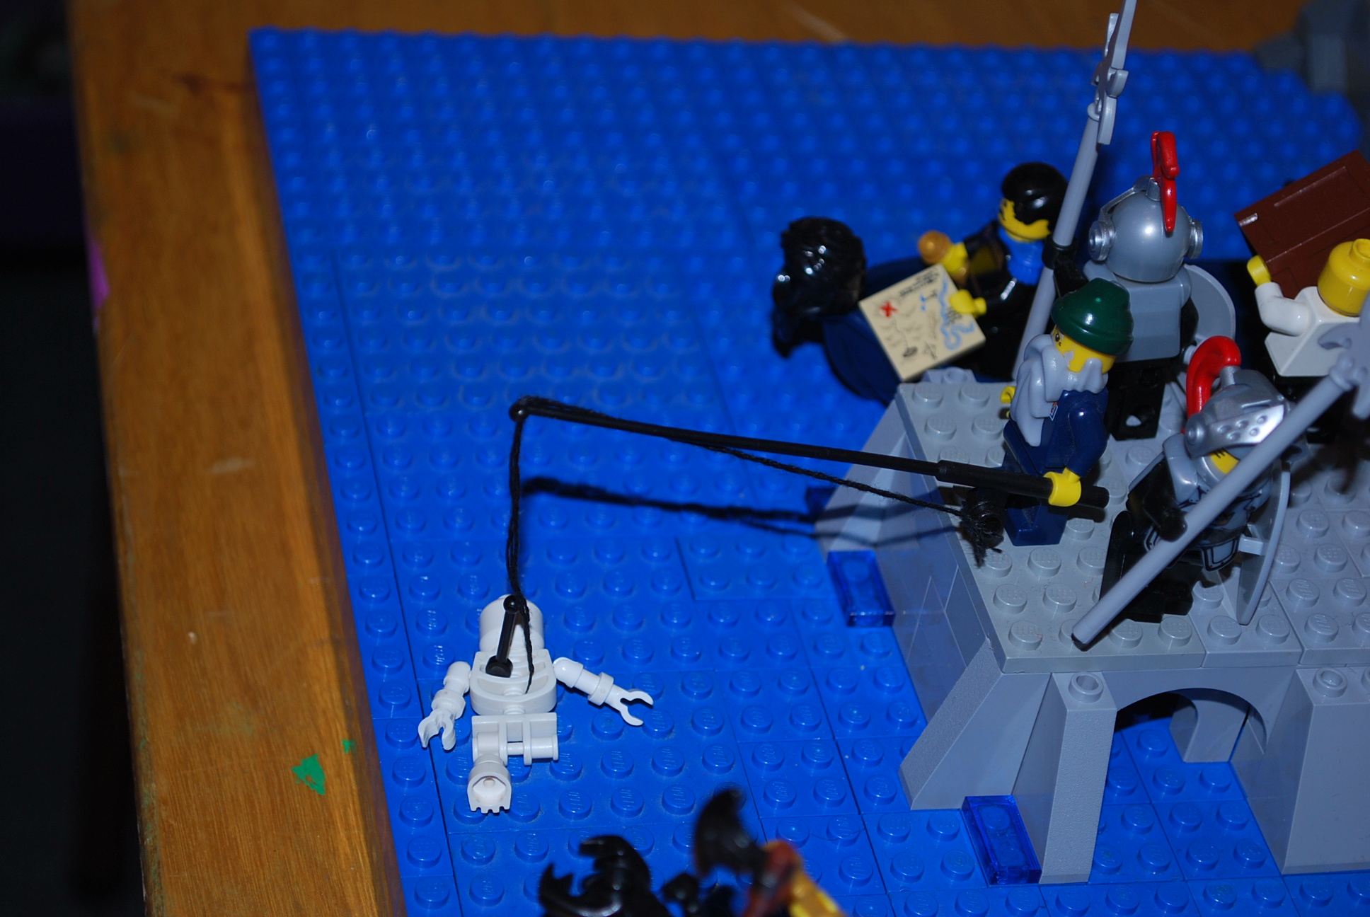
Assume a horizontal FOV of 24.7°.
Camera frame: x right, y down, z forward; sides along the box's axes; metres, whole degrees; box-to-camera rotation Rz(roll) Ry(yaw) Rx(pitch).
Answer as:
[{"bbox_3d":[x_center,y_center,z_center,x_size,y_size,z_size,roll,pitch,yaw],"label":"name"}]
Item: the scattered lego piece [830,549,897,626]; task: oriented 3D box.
[{"bbox_3d":[0.029,0.022,0.518,0.008,0.003,0.016,-1,41,-15],"label":"scattered lego piece"}]

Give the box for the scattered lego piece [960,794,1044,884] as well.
[{"bbox_3d":[0.048,0.058,0.478,0.008,0.003,0.016,-1,41,-15],"label":"scattered lego piece"}]

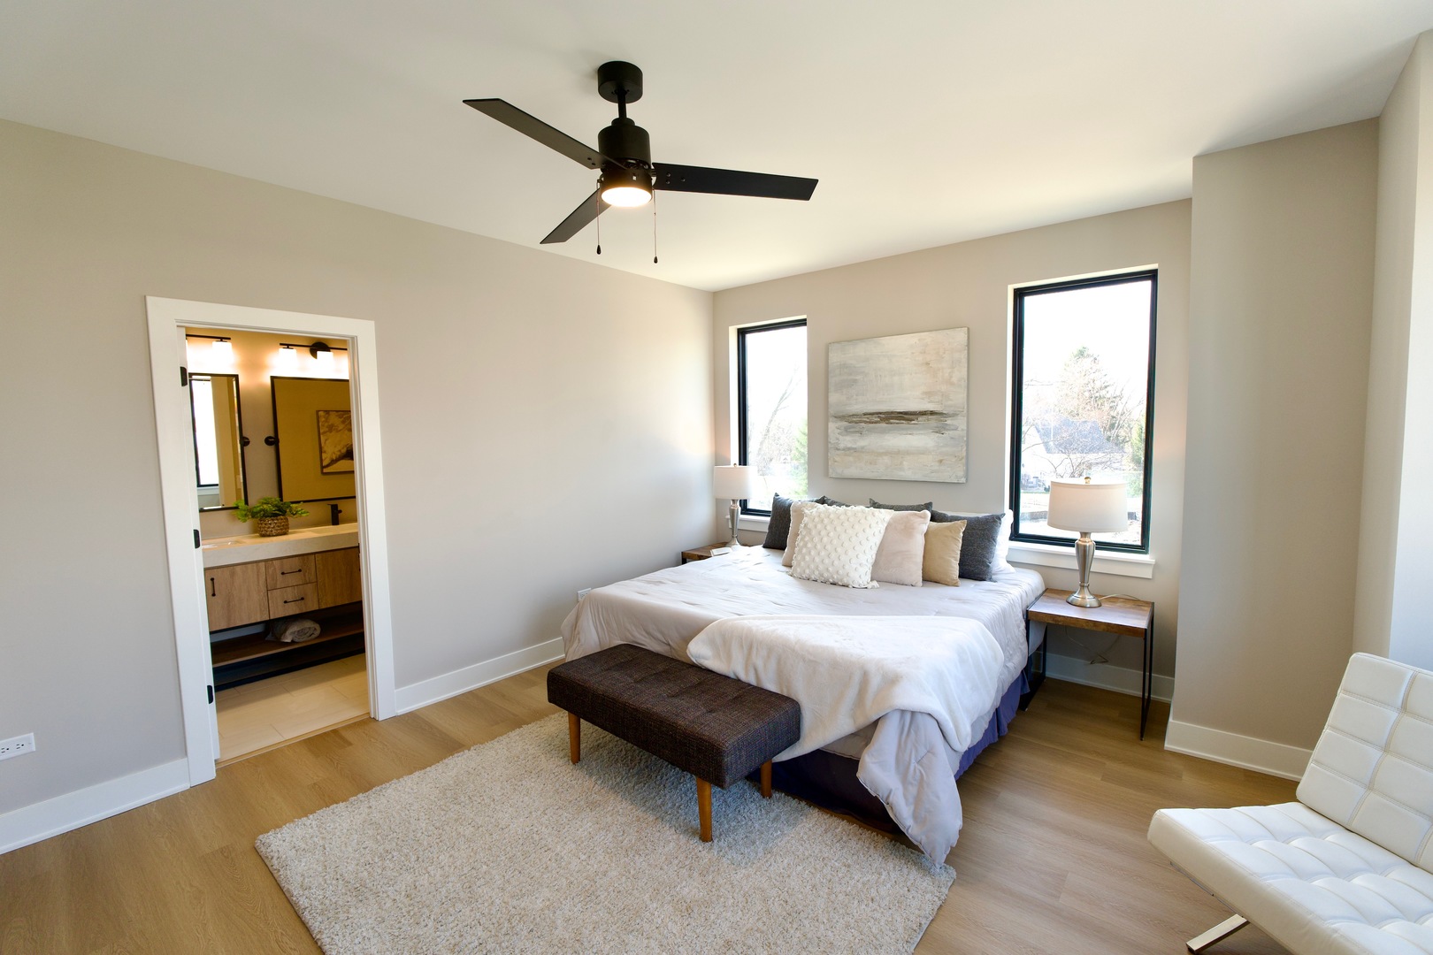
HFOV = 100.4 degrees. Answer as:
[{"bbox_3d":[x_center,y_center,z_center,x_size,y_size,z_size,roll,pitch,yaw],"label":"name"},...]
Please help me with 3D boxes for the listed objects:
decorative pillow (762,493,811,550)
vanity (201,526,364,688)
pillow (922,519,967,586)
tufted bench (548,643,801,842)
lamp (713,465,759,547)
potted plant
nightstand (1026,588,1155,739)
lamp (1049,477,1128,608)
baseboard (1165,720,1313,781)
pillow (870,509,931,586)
[{"bbox_3d":[0.573,0.334,4.450,0.450,0.440,0.140,3,-11,40],"label":"decorative pillow"},{"bbox_3d":[-2.955,0.838,4.091,0.500,0.870,1.530,3,6,42],"label":"vanity"},{"bbox_3d":[1.314,0.447,3.672,0.420,0.410,0.140,2,-13,34],"label":"pillow"},{"bbox_3d":[-0.226,1.127,2.646,1.110,0.430,0.460,3,6,41],"label":"tufted bench"},{"bbox_3d":[0.149,0.241,4.961,0.372,0.705,0.372,-1,4,0],"label":"lamp"},{"bbox_3d":[-3.101,0.273,4.155,0.360,0.260,0.420,3,6,41],"label":"potted plant"},{"bbox_3d":[2.060,0.986,3.288,0.525,0.560,0.550,3,6,39],"label":"nightstand"},{"bbox_3d":[2.030,0.346,3.276,0.374,0.700,0.374,3,6,38],"label":"lamp"},{"bbox_3d":[2.379,1.231,2.670,0.585,0.145,0.017,3,6,38],"label":"baseboard"},{"bbox_3d":[1.019,0.397,3.538,0.450,0.440,0.150,2,-13,32],"label":"pillow"}]

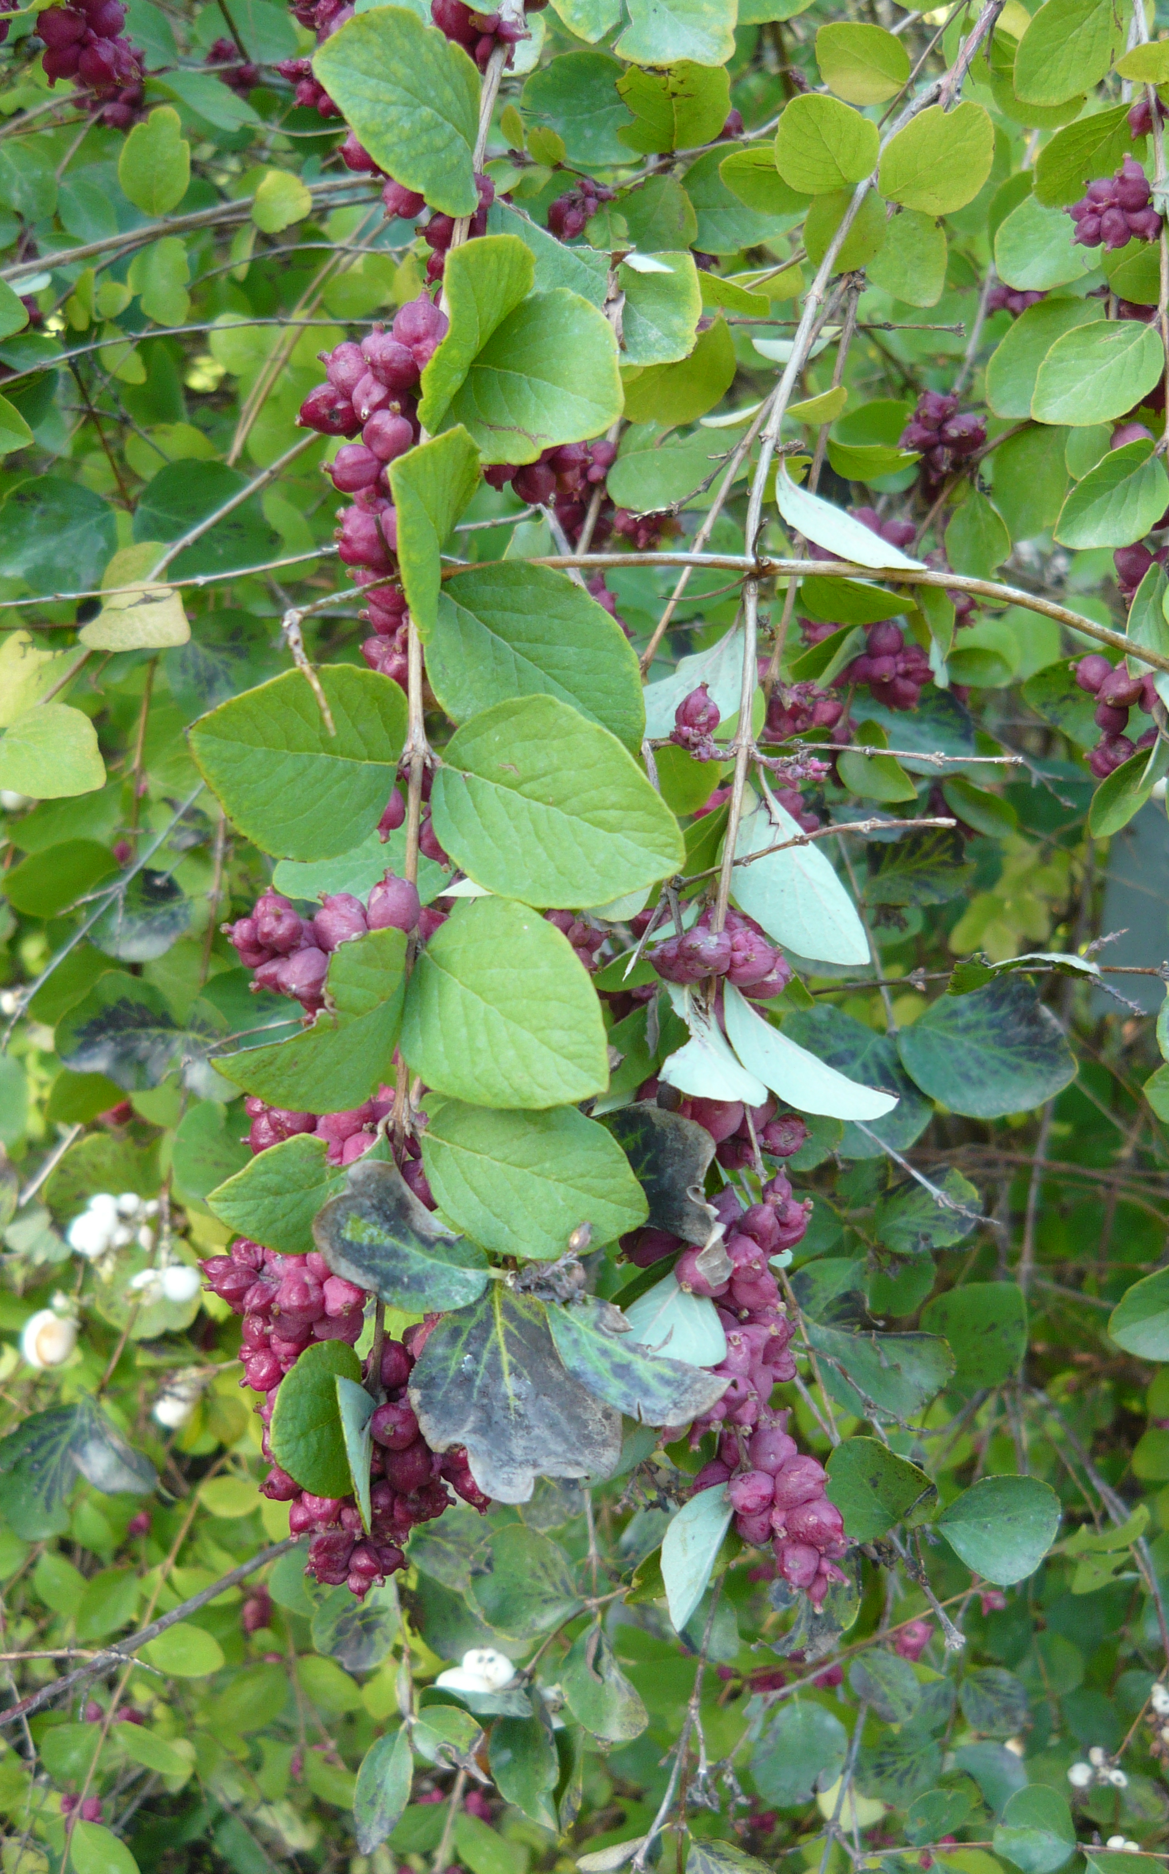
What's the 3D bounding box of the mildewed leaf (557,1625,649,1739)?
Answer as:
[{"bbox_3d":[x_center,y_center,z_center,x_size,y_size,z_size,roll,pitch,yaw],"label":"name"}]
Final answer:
[{"bbox_3d":[0.005,0.206,0.493,0.024,0.030,0.007,-9,-16,-15],"label":"mildewed leaf"}]

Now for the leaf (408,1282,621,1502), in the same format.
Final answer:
[{"bbox_3d":[-0.014,0.083,0.330,0.037,0.039,0.012,-8,-14,-5],"label":"leaf"}]

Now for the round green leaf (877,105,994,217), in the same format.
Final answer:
[{"bbox_3d":[0.079,-0.172,0.395,0.033,0.024,0.007,-36,-17,-12],"label":"round green leaf"}]

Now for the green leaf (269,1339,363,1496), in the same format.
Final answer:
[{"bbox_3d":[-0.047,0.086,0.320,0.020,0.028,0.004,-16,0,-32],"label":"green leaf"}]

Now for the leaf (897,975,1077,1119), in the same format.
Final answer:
[{"bbox_3d":[0.095,0.025,0.420,0.042,0.036,0.010,15,-20,5],"label":"leaf"}]

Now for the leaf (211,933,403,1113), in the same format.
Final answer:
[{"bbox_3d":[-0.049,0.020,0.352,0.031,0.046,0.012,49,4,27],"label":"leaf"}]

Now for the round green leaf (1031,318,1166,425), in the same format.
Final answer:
[{"bbox_3d":[0.146,-0.161,0.510,0.045,0.025,0.009,-31,-17,0],"label":"round green leaf"}]

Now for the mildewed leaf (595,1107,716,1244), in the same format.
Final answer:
[{"bbox_3d":[0.012,0.046,0.341,0.031,0.026,0.008,34,-10,7],"label":"mildewed leaf"}]

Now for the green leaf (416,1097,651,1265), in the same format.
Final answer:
[{"bbox_3d":[-0.010,0.044,0.330,0.044,0.033,0.009,20,-26,7],"label":"green leaf"}]

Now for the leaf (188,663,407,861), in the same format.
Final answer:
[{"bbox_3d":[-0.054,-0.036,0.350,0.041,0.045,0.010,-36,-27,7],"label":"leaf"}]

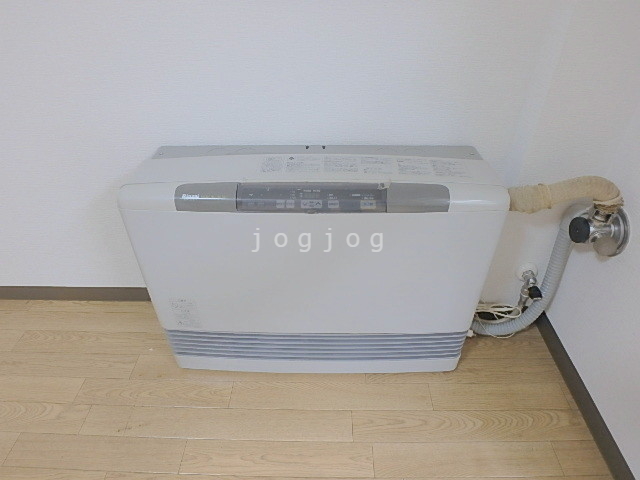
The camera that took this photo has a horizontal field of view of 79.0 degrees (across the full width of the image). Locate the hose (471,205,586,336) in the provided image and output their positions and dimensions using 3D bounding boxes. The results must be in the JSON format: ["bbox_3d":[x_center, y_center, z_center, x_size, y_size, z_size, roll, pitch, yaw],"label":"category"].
[{"bbox_3d":[0.516,0.082,0.985,0.185,0.473,0.079,0,37,1],"label":"hose"}]

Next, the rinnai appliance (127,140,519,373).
[{"bbox_3d":[-0.010,0.061,0.934,0.710,0.549,0.232,0,37,1],"label":"rinnai appliance"}]

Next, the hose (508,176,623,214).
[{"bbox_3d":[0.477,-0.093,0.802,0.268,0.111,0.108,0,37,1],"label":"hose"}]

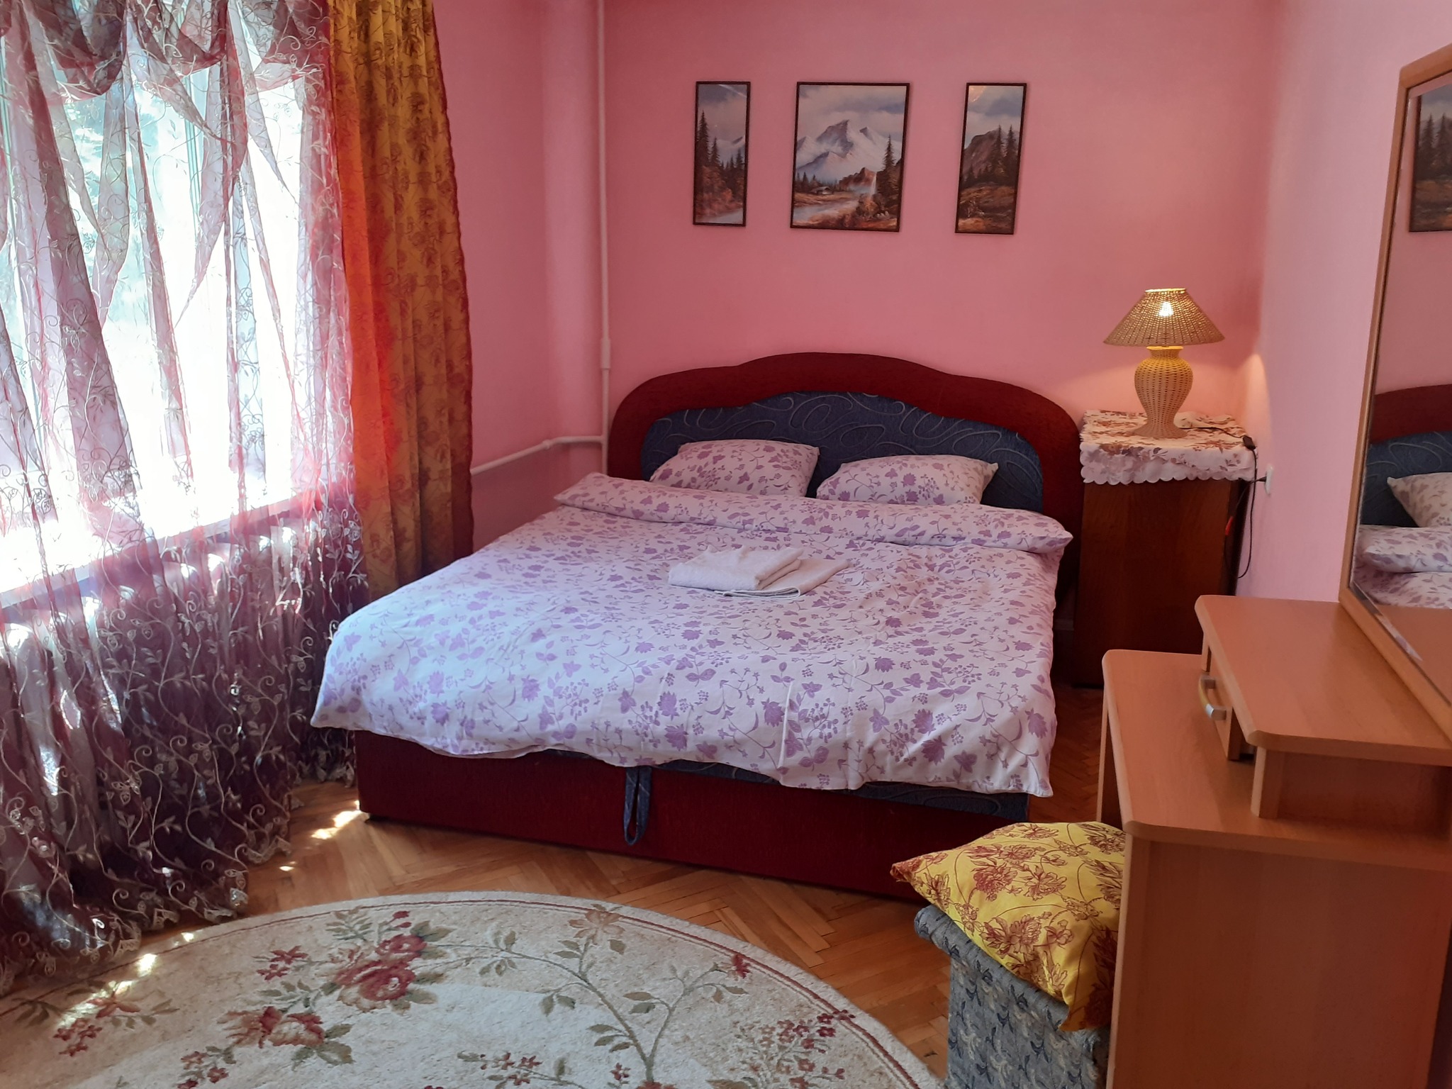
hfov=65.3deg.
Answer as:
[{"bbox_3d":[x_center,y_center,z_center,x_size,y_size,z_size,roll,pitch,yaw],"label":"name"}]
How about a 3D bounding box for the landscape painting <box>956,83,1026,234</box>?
[{"bbox_3d":[0.955,-1.387,4.086,0.207,0.512,0.020,5,15,15],"label":"landscape painting"}]

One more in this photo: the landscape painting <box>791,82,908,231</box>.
[{"bbox_3d":[0.457,-1.437,4.213,0.412,0.515,0.020,5,15,15],"label":"landscape painting"}]

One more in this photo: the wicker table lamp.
[{"bbox_3d":[1.484,-0.615,3.858,0.376,0.476,0.376,5,15,15],"label":"wicker table lamp"}]

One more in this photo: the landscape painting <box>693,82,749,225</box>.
[{"bbox_3d":[-0.017,-1.490,4.333,0.209,0.521,0.020,5,15,15],"label":"landscape painting"}]

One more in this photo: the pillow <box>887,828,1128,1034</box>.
[{"bbox_3d":[0.540,0.539,1.772,0.390,0.130,0.390,-8,22,-31],"label":"pillow"}]

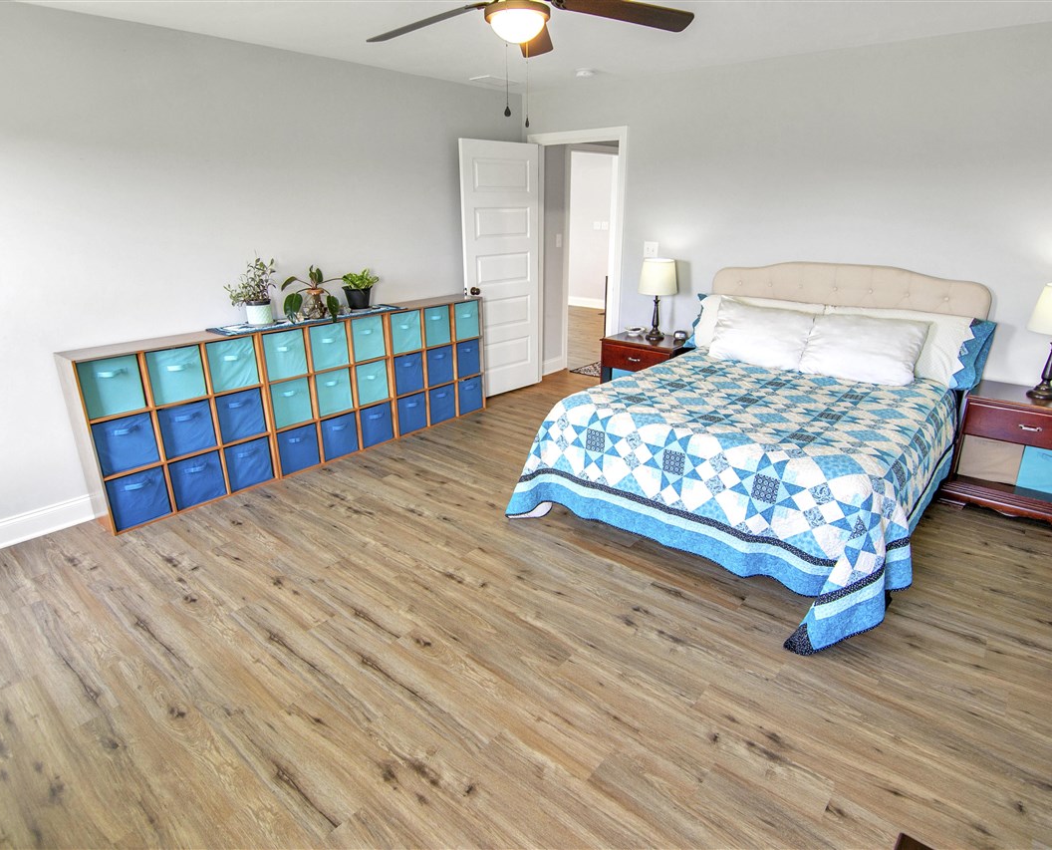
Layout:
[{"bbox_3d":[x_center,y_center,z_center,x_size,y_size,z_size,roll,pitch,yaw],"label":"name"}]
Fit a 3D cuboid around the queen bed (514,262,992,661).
[{"bbox_3d":[1.333,-0.158,3.187,1.789,1.300,2.194,17,27,37],"label":"queen bed"}]

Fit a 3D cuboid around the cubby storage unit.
[{"bbox_3d":[-1.396,-0.257,3.922,0.328,0.946,2.725,17,27,37],"label":"cubby storage unit"}]

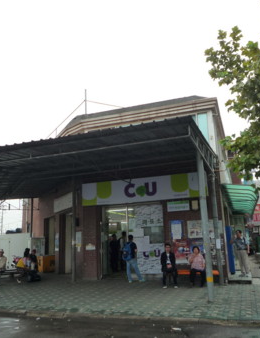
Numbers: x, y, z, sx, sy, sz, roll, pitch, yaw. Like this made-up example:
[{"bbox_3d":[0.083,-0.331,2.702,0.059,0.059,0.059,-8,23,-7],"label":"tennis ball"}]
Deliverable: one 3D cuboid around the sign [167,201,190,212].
[{"bbox_3d":[1.697,1.304,11.427,0.747,0.357,0.100,-6,-13,19],"label":"sign"}]

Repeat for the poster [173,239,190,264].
[{"bbox_3d":[1.832,2.896,11.362,0.550,0.790,0.020,-7,-13,22],"label":"poster"}]

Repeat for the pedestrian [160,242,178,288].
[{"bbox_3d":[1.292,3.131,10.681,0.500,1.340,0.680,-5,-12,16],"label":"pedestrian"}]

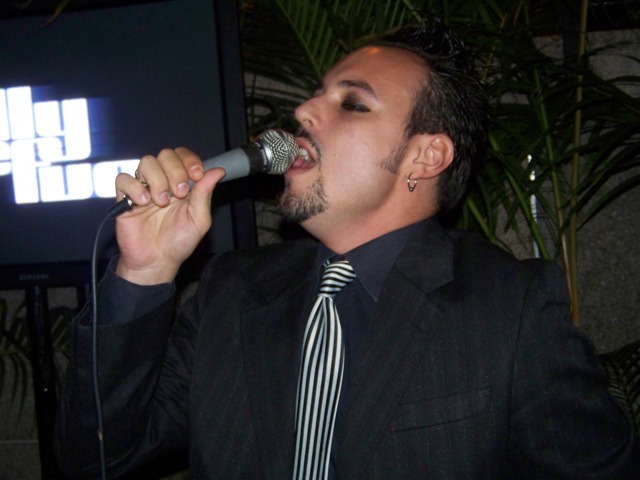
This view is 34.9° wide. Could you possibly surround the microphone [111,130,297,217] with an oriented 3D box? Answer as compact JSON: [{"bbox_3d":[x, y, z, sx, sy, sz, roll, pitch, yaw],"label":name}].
[{"bbox_3d":[-0.120,-0.065,1.079,0.216,0.050,0.050,-21,0,-19],"label":"microphone"}]

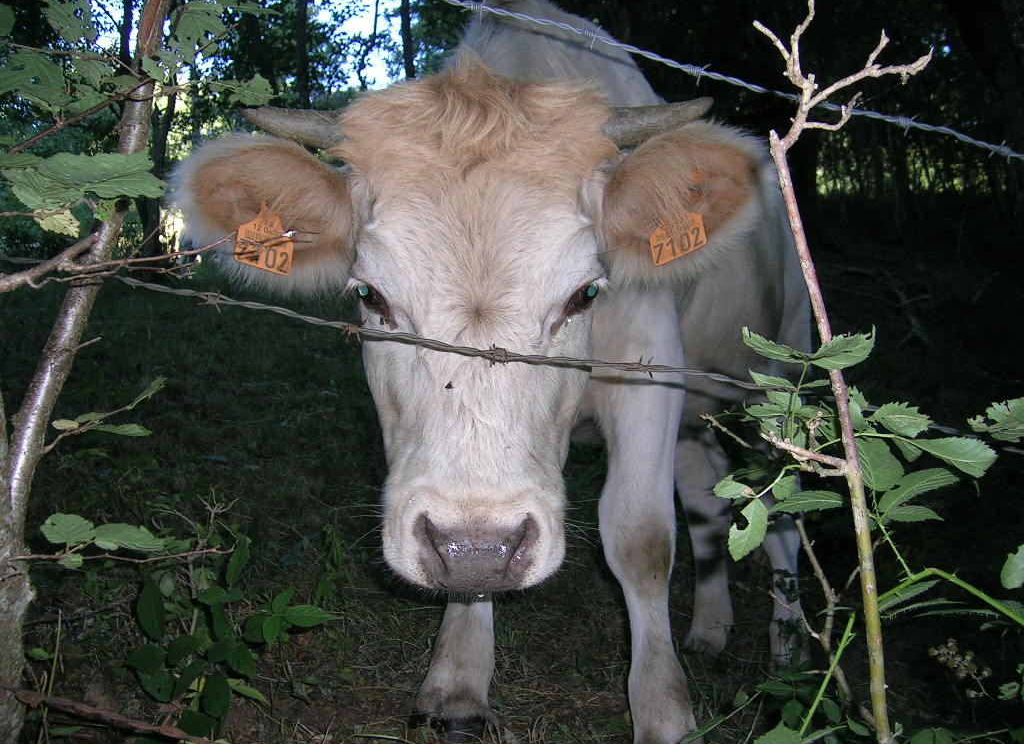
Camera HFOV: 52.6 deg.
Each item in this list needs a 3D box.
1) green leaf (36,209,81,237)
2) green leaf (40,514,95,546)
[{"bbox_3d":[-0.337,-0.111,0.770,0.033,0.021,0.018,0,8,0],"label":"green leaf"},{"bbox_3d":[-0.356,0.126,0.830,0.043,0.025,0.027,0,8,0],"label":"green leaf"}]

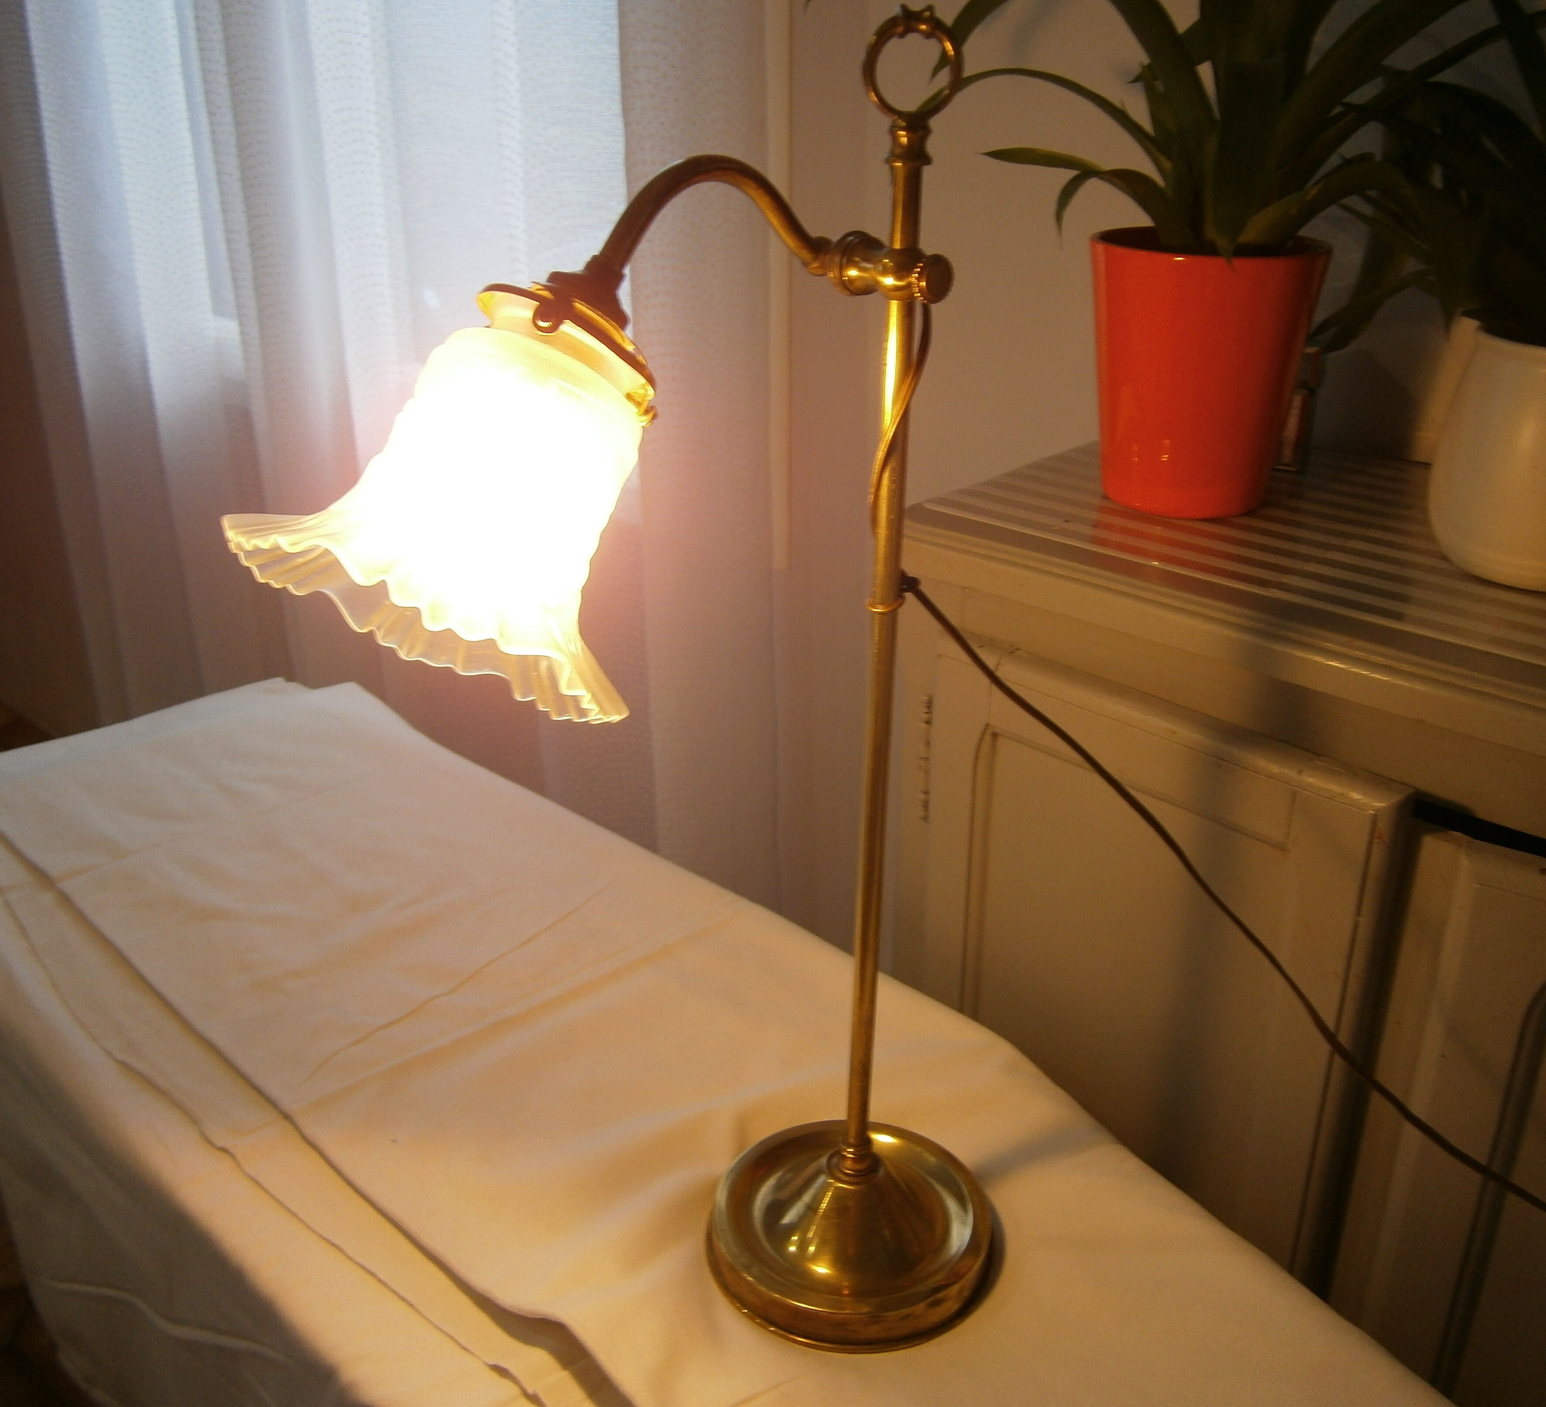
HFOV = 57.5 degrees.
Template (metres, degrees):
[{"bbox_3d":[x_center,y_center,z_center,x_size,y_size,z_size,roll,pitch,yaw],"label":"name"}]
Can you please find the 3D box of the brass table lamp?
[{"bbox_3d":[-0.025,0.031,0.543,0.170,0.549,0.324,21,29,39],"label":"brass table lamp"}]

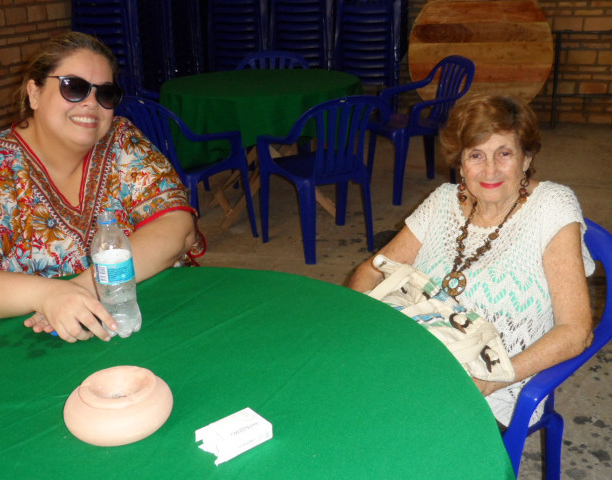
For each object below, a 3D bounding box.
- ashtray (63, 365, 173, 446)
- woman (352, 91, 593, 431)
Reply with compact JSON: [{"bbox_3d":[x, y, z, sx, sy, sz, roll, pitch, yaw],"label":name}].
[{"bbox_3d":[-0.255,0.222,1.040,0.146,0.068,0.146,-2,20,0],"label":"ashtray"},{"bbox_3d":[0.299,0.264,1.641,0.540,1.090,0.620,12,24,33],"label":"woman"}]

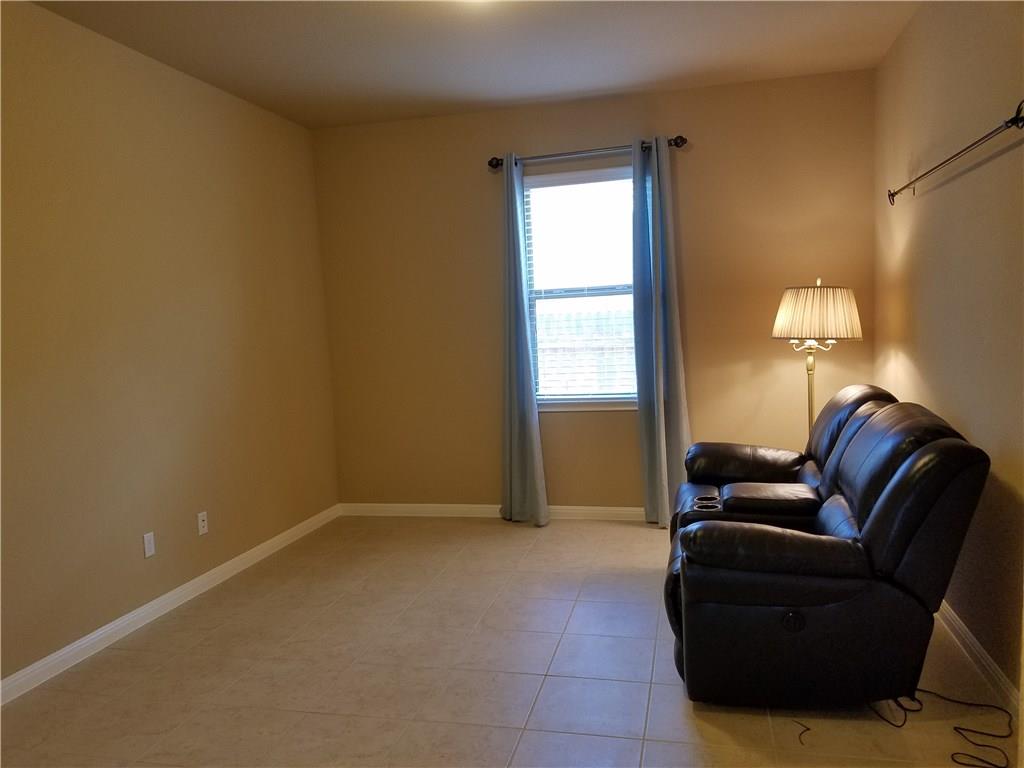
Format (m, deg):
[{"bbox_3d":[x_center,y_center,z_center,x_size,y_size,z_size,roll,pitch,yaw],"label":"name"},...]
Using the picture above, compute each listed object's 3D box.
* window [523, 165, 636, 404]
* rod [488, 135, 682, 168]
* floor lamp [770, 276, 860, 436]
[{"bbox_3d":[0.500,-0.635,5.084,0.864,1.516,0.100,-1,5,14],"label":"window"},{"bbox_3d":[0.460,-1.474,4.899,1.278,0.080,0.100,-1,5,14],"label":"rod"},{"bbox_3d":[1.708,0.184,4.322,0.472,1.547,0.472,-1,5,14],"label":"floor lamp"}]

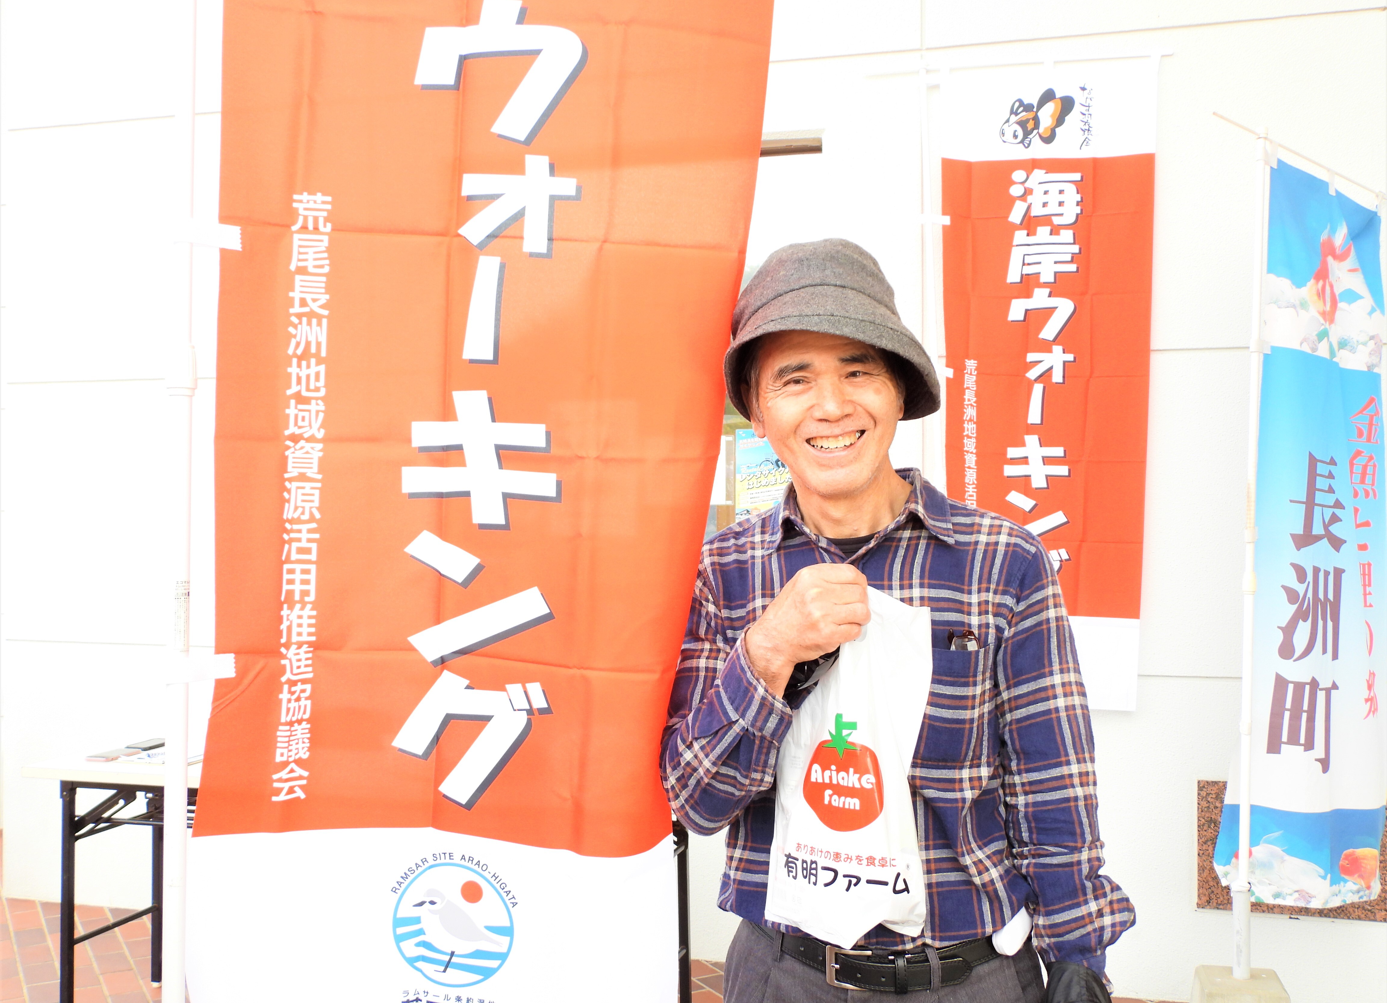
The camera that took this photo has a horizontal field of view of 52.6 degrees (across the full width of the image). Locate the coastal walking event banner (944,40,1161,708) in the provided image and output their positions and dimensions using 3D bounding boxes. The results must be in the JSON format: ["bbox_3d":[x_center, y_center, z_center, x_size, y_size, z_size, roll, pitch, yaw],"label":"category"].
[{"bbox_3d":[0.990,-0.318,3.950,0.595,1.800,0.050,0,-1,12],"label":"coastal walking event banner"}]

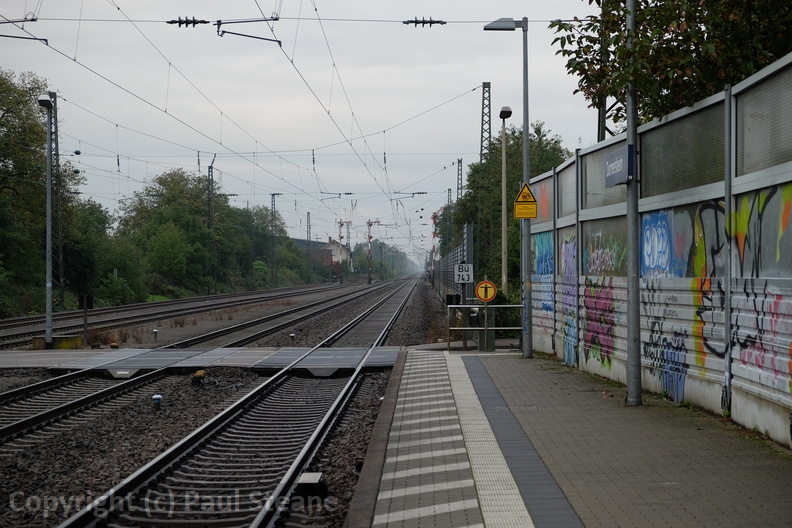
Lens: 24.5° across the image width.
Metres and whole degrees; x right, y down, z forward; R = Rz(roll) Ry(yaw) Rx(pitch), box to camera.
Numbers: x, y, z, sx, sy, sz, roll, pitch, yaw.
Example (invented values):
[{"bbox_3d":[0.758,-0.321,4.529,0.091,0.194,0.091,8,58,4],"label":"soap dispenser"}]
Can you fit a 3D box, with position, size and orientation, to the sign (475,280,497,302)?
[{"bbox_3d":[1.760,0.539,35.500,0.410,0.410,0.030,0,0,1],"label":"sign"}]

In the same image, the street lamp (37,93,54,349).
[{"bbox_3d":[-9.163,-1.096,47.520,0.360,6.652,0.650,0,0,3],"label":"street lamp"}]

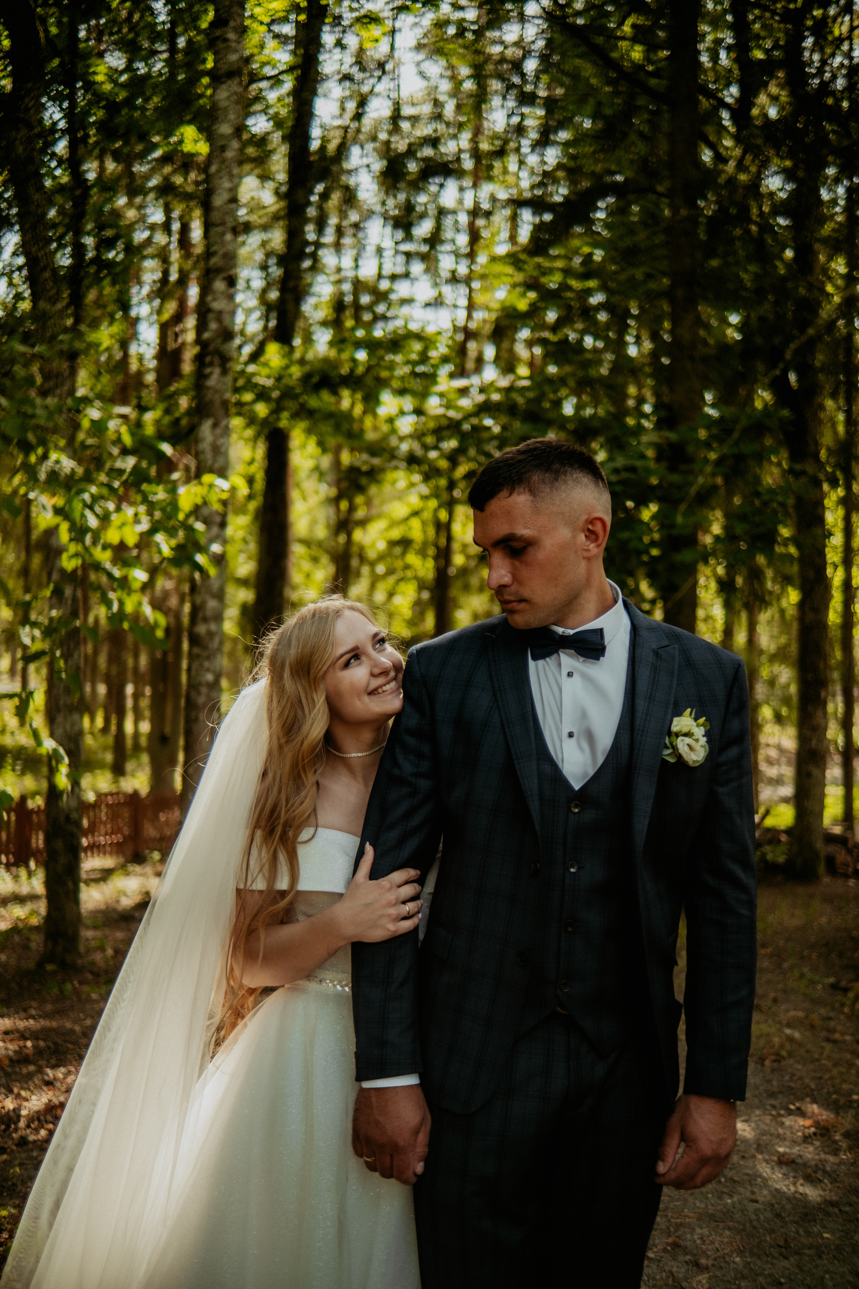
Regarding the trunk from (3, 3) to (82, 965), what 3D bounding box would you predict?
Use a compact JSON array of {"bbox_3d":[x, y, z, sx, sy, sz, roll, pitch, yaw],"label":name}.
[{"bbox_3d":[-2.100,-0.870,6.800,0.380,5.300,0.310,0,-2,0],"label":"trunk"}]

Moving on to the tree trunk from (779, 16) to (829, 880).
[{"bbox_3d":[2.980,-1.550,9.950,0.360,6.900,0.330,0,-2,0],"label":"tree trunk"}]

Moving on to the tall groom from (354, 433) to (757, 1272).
[{"bbox_3d":[0.178,0.630,1.790,0.580,1.850,0.370,0,-2,6],"label":"tall groom"}]

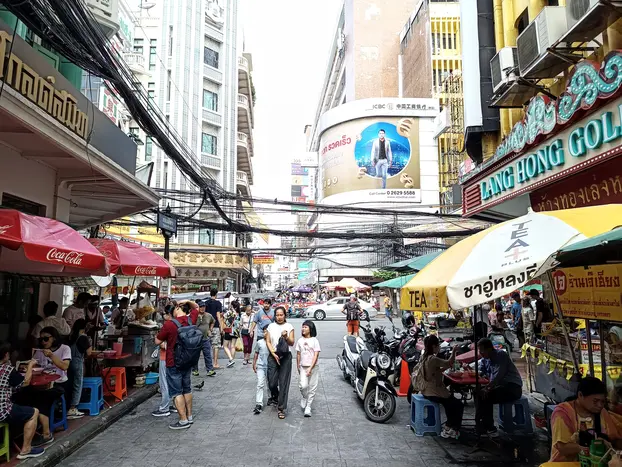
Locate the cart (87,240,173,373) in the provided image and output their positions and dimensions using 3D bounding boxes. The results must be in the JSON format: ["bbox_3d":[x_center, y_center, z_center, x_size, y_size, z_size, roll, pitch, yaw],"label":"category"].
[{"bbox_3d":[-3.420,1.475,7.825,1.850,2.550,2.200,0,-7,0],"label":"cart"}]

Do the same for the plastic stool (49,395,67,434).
[{"bbox_3d":[-3.210,2.207,5.225,0.360,0.450,0.360,1,-7,-4],"label":"plastic stool"}]

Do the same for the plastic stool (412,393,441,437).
[{"bbox_3d":[1.560,2.423,5.812,0.360,0.450,0.370,0,-7,-2],"label":"plastic stool"}]

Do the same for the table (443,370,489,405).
[{"bbox_3d":[2.040,2.281,5.770,0.470,0.720,0.600,0,-7,-2],"label":"table"}]

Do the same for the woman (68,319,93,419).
[{"bbox_3d":[-3.210,1.839,6.013,0.350,1.360,0.390,3,-8,-22],"label":"woman"}]

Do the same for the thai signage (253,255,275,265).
[{"bbox_3d":[-3.939,2.170,36.000,1.800,0.850,0.150,0,-7,0],"label":"thai signage"}]

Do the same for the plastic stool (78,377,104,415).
[{"bbox_3d":[-3.130,2.312,6.123,0.340,0.450,0.340,2,-8,-14],"label":"plastic stool"}]

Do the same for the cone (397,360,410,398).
[{"bbox_3d":[1.740,2.546,7.863,0.370,0.720,0.370,0,-7,0],"label":"cone"}]

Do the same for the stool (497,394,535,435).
[{"bbox_3d":[2.730,2.391,5.760,0.350,0.440,0.350,0,-7,3],"label":"stool"}]

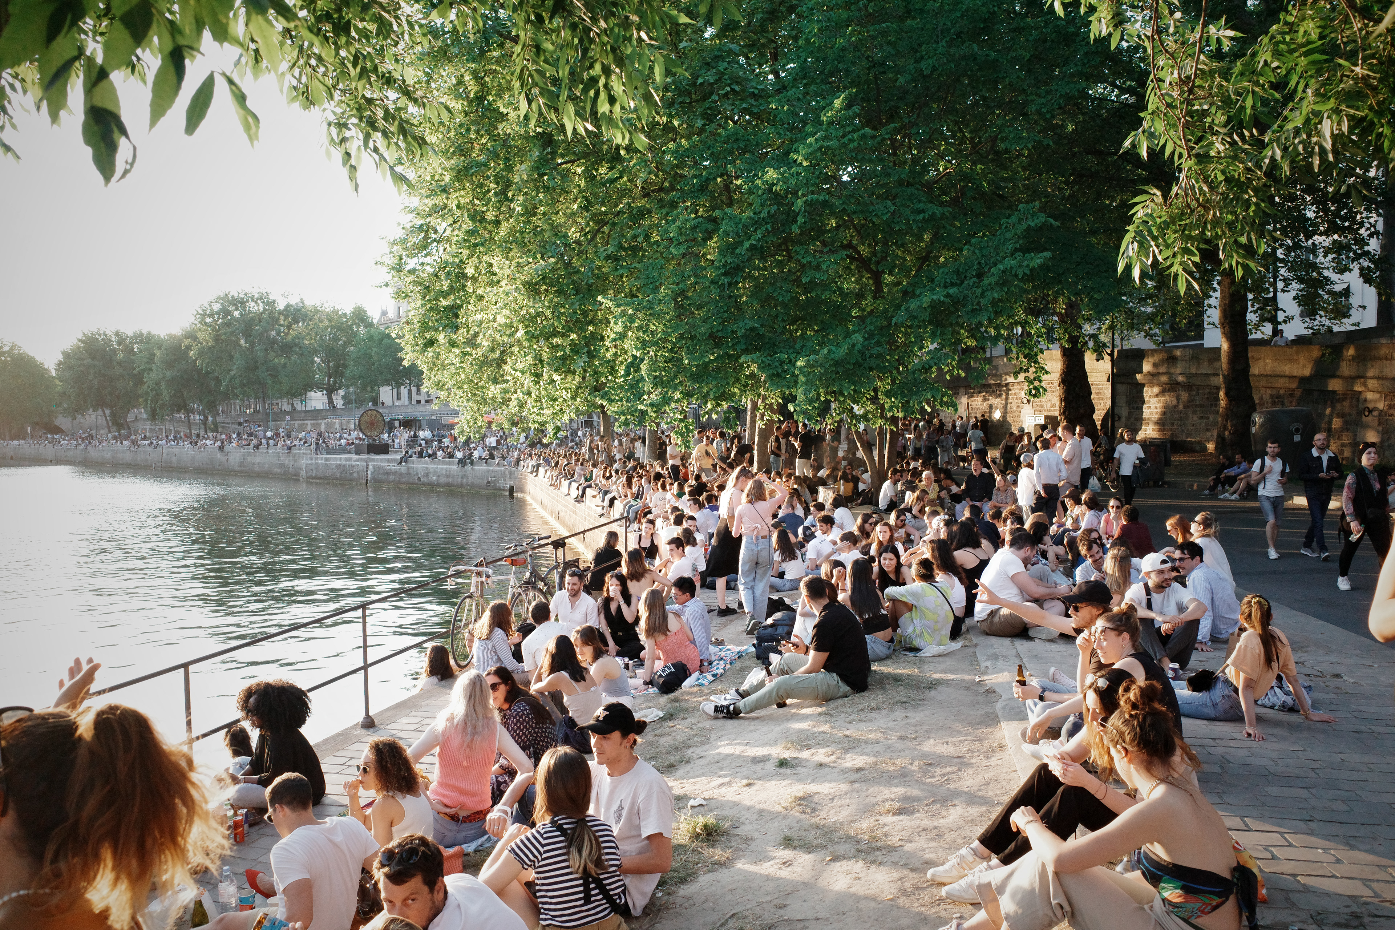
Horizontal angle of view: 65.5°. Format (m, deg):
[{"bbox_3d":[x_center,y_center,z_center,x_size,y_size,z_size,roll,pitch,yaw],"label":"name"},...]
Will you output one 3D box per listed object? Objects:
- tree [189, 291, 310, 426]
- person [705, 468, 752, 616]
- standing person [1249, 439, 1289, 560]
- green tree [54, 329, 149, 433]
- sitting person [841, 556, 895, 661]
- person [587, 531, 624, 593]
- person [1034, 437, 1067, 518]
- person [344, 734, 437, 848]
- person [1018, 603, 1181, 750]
[{"bbox_3d":[-48.717,-10.791,118.000,12.500,16.000,11.500,-1,3,-17],"label":"tree"},{"bbox_3d":[0.343,0.858,12.200,0.480,1.660,0.460,-2,3,-30],"label":"person"},{"bbox_3d":[8.166,0.491,15.500,0.530,1.730,0.400,1,3,30],"label":"standing person"},{"bbox_3d":[-85.246,-11.371,155.000,13.000,15.888,12.500,0,2,0],"label":"green tree"},{"bbox_3d":[1.365,1.165,8.850,0.500,0.830,0.660,-2,3,-30],"label":"sitting person"},{"bbox_3d":[-1.308,1.395,15.600,0.480,0.880,0.650,-1,3,6],"label":"person"},{"bbox_3d":[5.329,0.478,16.400,0.500,1.760,0.340,0,3,24],"label":"person"},{"bbox_3d":[-1.547,1.686,5.300,0.660,0.740,0.500,1,2,28],"label":"person"},{"bbox_3d":[2.357,1.250,6.350,0.890,0.890,0.500,0,2,9],"label":"person"}]

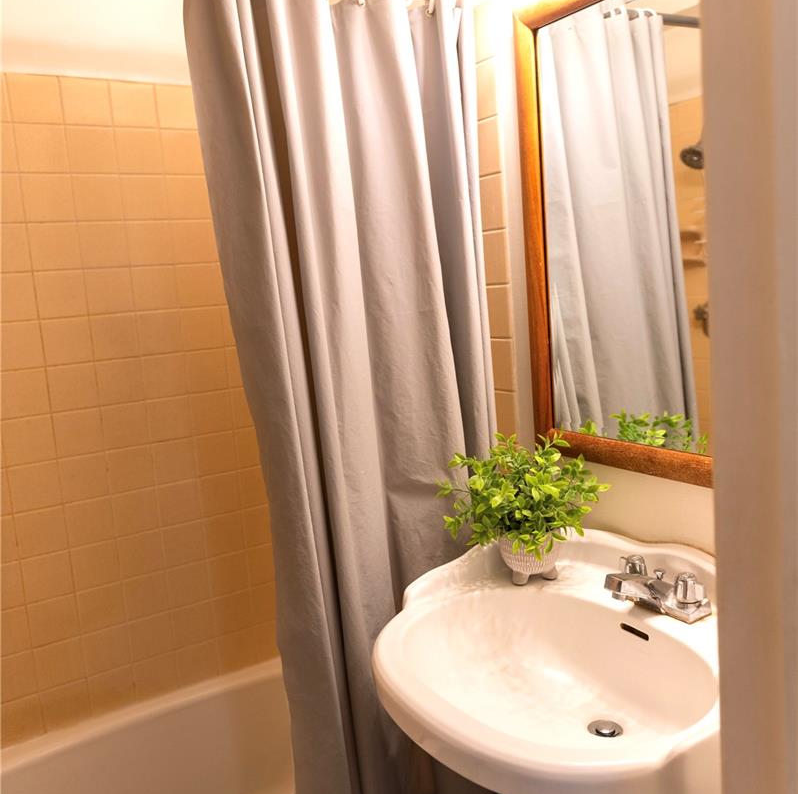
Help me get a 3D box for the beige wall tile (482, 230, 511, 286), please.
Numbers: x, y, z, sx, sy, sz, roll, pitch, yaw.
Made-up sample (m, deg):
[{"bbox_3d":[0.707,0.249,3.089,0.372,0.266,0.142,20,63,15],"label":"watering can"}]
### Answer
[{"bbox_3d":[0.195,-0.283,1.627,0.010,0.108,0.105,-9,9,-32],"label":"beige wall tile"}]

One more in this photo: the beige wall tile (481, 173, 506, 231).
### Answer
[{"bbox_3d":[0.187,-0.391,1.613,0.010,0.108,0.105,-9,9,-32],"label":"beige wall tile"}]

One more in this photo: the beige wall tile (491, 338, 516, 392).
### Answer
[{"bbox_3d":[0.212,-0.068,1.656,0.010,0.108,0.105,-9,9,-32],"label":"beige wall tile"}]

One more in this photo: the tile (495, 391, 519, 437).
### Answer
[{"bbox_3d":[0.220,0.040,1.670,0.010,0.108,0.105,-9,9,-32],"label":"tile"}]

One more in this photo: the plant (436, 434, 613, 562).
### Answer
[{"bbox_3d":[0.216,0.169,1.389,0.275,0.212,0.290,-4,7,1],"label":"plant"}]

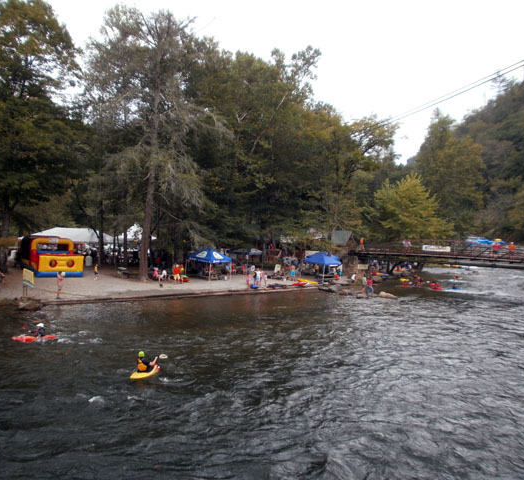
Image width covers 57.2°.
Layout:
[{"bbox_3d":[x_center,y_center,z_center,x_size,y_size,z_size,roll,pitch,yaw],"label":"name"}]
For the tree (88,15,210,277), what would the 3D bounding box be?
[{"bbox_3d":[-10.055,-8.167,43.458,10.800,23.800,10.500,2,2,0],"label":"tree"}]

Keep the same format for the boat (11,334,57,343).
[{"bbox_3d":[-11.364,4.886,23.963,2.200,0.300,0.620,1,2,-18],"label":"boat"}]

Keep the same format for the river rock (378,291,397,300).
[{"bbox_3d":[10.730,4.717,41.000,1.500,0.600,0.900,3,1,12],"label":"river rock"}]

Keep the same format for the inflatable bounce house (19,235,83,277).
[{"bbox_3d":[-18.480,1.315,42.228,3.500,3.200,7.000,2,1,-37],"label":"inflatable bounce house"}]

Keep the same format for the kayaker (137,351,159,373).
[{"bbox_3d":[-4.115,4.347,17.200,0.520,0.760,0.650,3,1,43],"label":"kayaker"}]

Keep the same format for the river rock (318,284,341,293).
[{"bbox_3d":[6.538,4.653,46.484,2.050,0.650,1.300,2,2,0],"label":"river rock"}]

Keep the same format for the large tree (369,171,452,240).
[{"bbox_3d":[20.698,-2.439,67.000,11.800,13.600,11.500,2,2,0],"label":"large tree"}]

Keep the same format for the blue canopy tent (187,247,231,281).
[{"bbox_3d":[-5.002,2.430,45.800,3.050,3.000,3.050,3,1,35],"label":"blue canopy tent"}]

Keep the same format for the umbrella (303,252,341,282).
[{"bbox_3d":[6.399,2.716,49.953,3.050,3.100,3.050,3,2,40],"label":"umbrella"}]

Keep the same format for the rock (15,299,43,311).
[{"bbox_3d":[-13.930,3.864,28.800,1.450,0.600,0.950,2,1,-25],"label":"rock"}]

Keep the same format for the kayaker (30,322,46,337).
[{"bbox_3d":[-10.043,4.035,21.600,0.620,0.620,0.500,2,1,-26],"label":"kayaker"}]

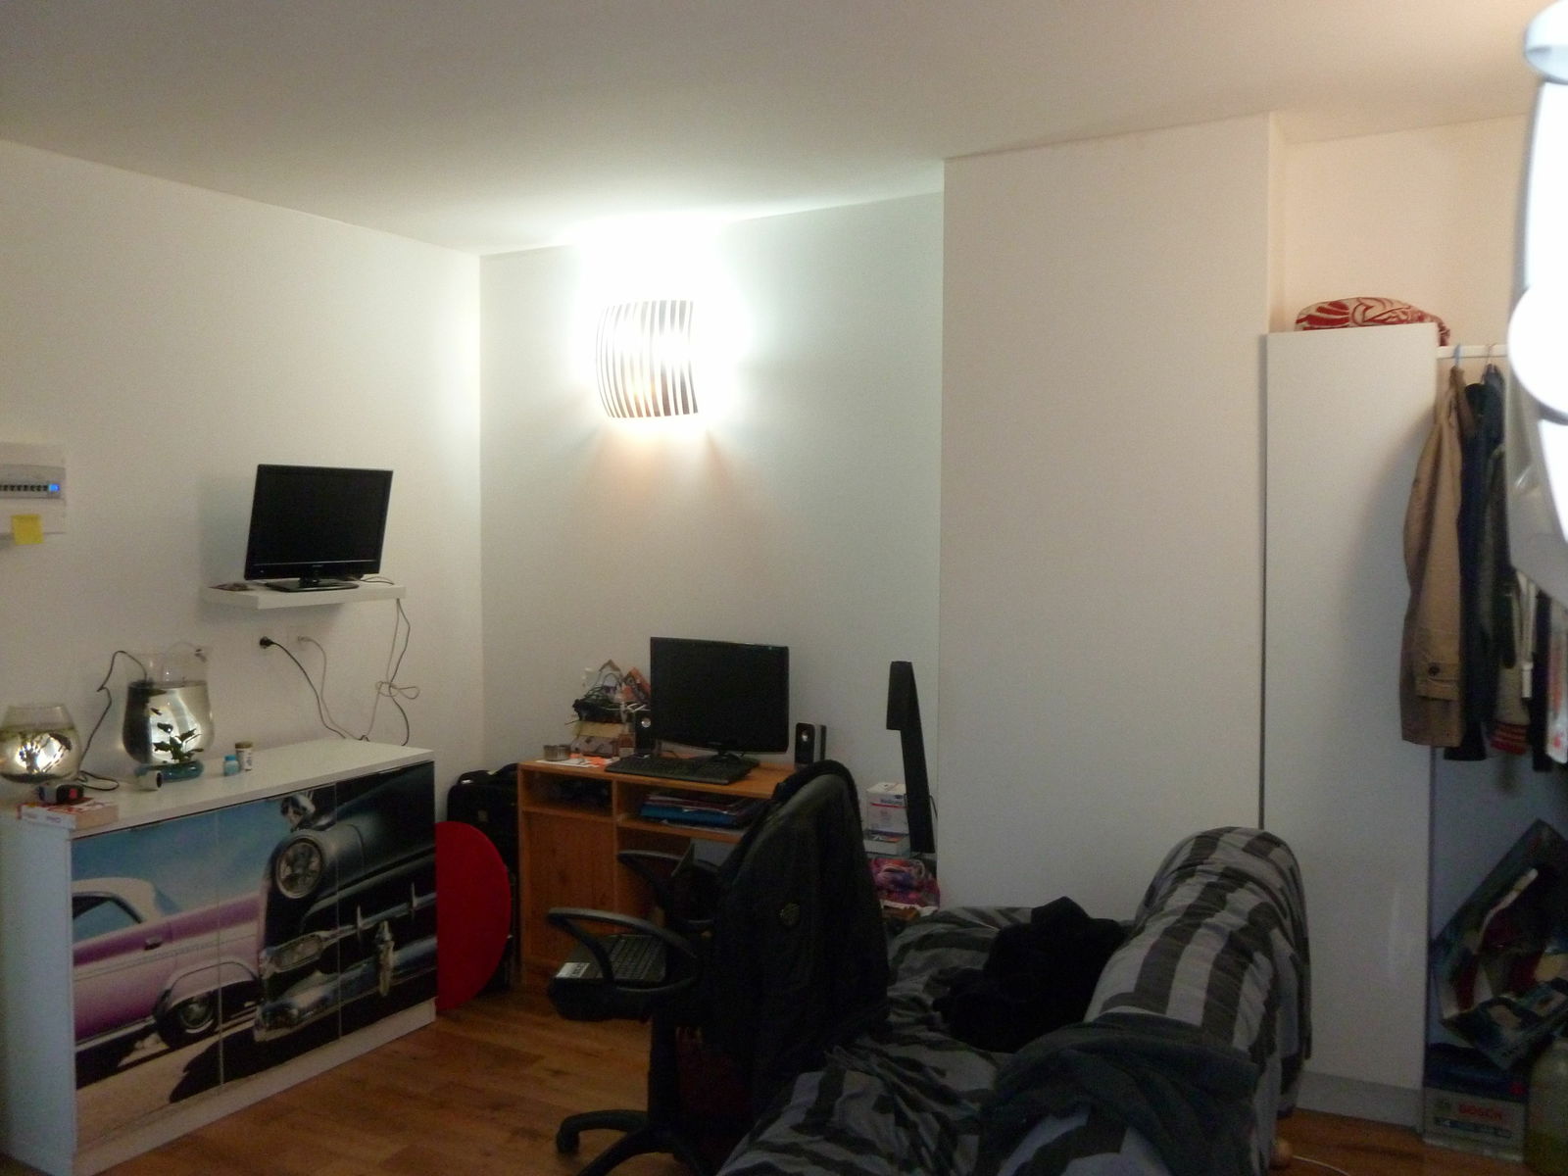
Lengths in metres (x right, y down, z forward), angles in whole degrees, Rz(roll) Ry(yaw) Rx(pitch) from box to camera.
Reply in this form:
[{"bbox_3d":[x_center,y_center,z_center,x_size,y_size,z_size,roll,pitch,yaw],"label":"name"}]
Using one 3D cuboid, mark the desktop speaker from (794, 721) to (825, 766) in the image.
[{"bbox_3d":[0.090,0.495,4.027,0.069,0.143,0.084,2,3,31],"label":"desktop speaker"}]

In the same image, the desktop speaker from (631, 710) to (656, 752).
[{"bbox_3d":[-0.442,0.485,4.272,0.069,0.143,0.084,2,3,31],"label":"desktop speaker"}]

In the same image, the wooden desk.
[{"bbox_3d":[-0.306,0.933,4.032,0.990,0.731,0.470,2,3,31],"label":"wooden desk"}]

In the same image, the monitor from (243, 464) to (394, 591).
[{"bbox_3d":[-1.411,-0.179,3.885,0.188,0.376,0.525,1,3,27],"label":"monitor"}]

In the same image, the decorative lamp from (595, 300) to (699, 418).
[{"bbox_3d":[-0.448,-0.765,4.239,0.351,0.366,0.129,2,3,31],"label":"decorative lamp"}]

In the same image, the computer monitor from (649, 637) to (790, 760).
[{"bbox_3d":[-0.202,0.367,4.075,0.535,0.396,0.198,2,3,34],"label":"computer monitor"}]

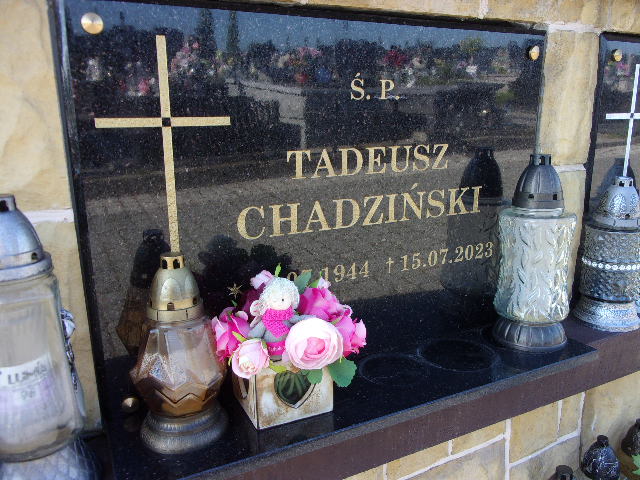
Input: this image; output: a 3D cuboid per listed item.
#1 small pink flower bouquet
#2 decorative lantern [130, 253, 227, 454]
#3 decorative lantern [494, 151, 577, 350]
[{"bbox_3d":[-0.044,0.114,0.702,0.186,0.142,0.152,-7,14,-26],"label":"small pink flower bouquet"},{"bbox_3d":[-0.177,0.133,0.648,0.118,0.230,0.118,-7,14,-26],"label":"decorative lantern"},{"bbox_3d":[0.379,0.016,0.908,0.128,0.325,0.128,-7,14,-26],"label":"decorative lantern"}]

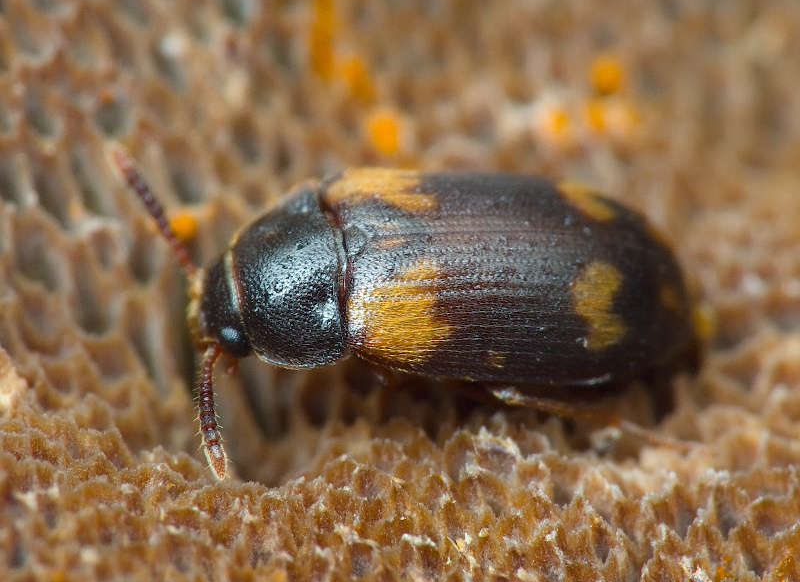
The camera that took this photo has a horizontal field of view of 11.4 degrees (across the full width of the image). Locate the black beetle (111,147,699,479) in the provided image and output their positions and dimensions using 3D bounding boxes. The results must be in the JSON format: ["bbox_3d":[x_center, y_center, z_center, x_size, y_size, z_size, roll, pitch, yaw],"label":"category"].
[{"bbox_3d":[0.000,0.000,0.039,0.006,0.002,0.004,3,52,-18],"label":"black beetle"}]

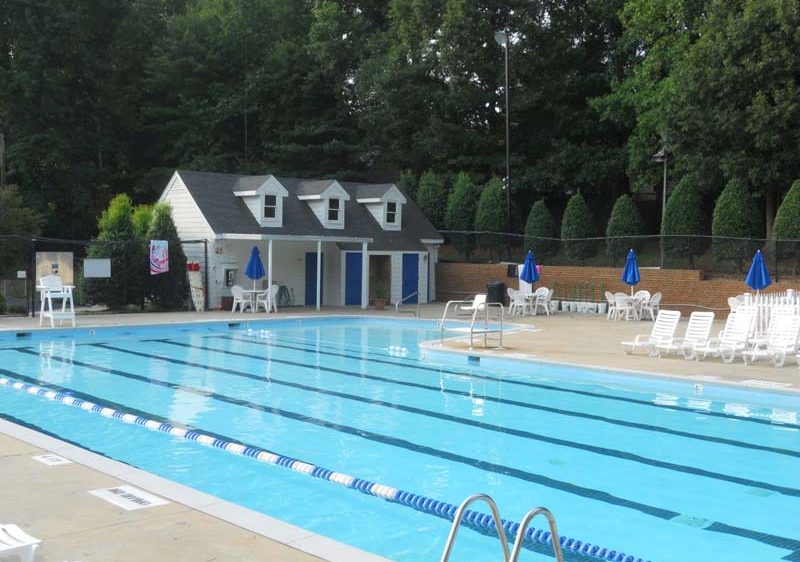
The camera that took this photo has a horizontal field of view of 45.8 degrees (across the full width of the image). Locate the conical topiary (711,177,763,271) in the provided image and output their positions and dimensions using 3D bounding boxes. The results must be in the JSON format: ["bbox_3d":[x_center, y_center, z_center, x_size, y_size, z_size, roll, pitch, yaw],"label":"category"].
[{"bbox_3d":[12.171,-2.052,34.114,1.839,3.348,1.839,-1,2,-43],"label":"conical topiary"}]

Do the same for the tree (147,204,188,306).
[{"bbox_3d":[-8.147,-0.894,33.200,1.450,3.700,1.450,0,2,-43],"label":"tree"}]

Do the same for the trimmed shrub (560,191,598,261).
[{"bbox_3d":[7.085,-2.141,37.400,1.500,2.830,1.500,1,2,0],"label":"trimmed shrub"}]

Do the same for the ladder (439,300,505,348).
[{"bbox_3d":[1.521,0.909,20.036,1.150,1.000,0.850,0,2,-22],"label":"ladder"}]

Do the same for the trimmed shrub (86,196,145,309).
[{"bbox_3d":[-9.763,-1.009,32.400,2.000,4.000,2.000,0,2,-43],"label":"trimmed shrub"}]

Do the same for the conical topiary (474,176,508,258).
[{"bbox_3d":[3.979,-2.761,41.200,1.500,3.650,1.500,1,2,0],"label":"conical topiary"}]

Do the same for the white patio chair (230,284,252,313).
[{"bbox_3d":[-5.219,0.618,31.300,0.580,0.880,0.600,2,2,45],"label":"white patio chair"}]

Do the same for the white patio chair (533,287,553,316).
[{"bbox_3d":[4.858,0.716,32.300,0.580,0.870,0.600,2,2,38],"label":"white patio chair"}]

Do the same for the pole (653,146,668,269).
[{"bbox_3d":[9.056,-2.526,32.900,0.550,4.350,0.350,-1,2,-43],"label":"pole"}]

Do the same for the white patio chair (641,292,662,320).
[{"bbox_3d":[7.917,0.801,29.788,0.580,0.880,0.580,2,2,24],"label":"white patio chair"}]

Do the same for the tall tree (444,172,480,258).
[{"bbox_3d":[2.797,-2.931,42.400,1.550,3.950,1.550,1,2,0],"label":"tall tree"}]

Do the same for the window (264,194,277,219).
[{"bbox_3d":[-4.522,-2.589,33.151,0.530,0.826,0.102,-1,2,-41],"label":"window"}]

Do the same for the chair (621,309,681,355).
[{"bbox_3d":[5.429,1.093,20.369,1.367,0.918,0.653,-1,2,-40],"label":"chair"}]

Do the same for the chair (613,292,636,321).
[{"bbox_3d":[7.175,0.828,30.331,0.581,0.877,0.592,1,2,25],"label":"chair"}]

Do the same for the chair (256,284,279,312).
[{"bbox_3d":[-4.272,0.583,30.588,0.580,0.880,0.580,2,2,31],"label":"chair"}]

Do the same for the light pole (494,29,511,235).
[{"bbox_3d":[4.394,-5.823,40.633,0.561,9.793,0.408,-1,2,-43],"label":"light pole"}]

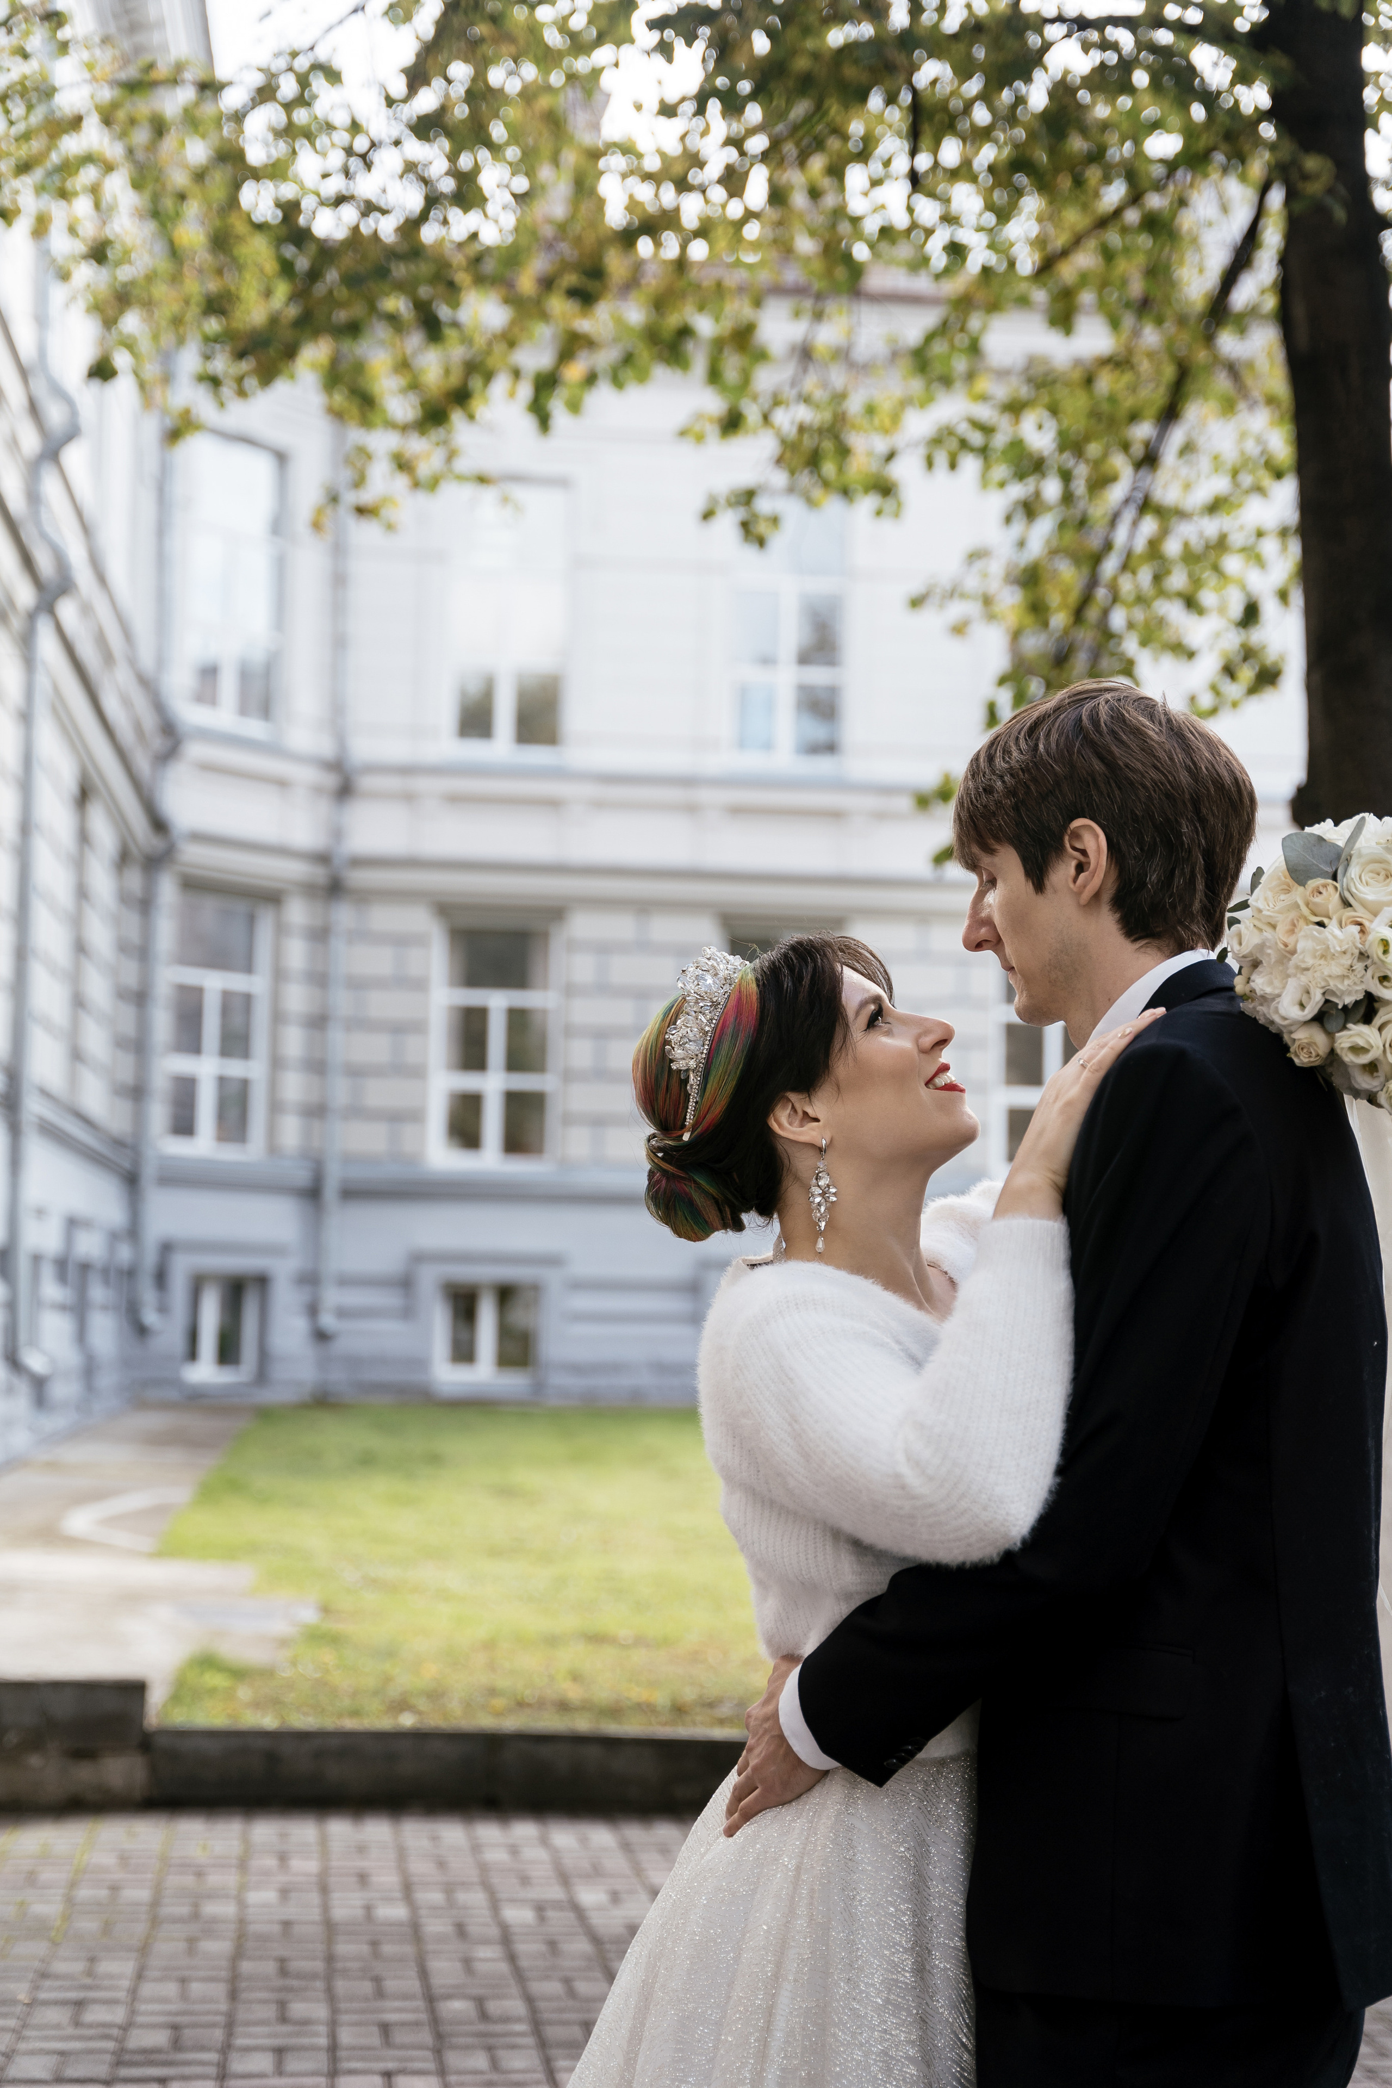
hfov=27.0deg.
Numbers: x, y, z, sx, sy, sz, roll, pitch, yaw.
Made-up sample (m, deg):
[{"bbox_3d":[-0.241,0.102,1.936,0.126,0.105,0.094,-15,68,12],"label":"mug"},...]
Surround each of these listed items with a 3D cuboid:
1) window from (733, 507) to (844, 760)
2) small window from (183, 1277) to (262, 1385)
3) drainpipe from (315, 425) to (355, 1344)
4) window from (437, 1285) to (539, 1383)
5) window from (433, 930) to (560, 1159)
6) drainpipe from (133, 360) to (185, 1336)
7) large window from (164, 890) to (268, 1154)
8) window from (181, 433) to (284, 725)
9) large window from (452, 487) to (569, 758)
[{"bbox_3d":[1.031,-4.595,32.357,1.194,2.830,0.200,2,-6,-6],"label":"window"},{"bbox_3d":[-4.915,2.987,30.140,0.200,1.115,0.847,-3,-7,39],"label":"small window"},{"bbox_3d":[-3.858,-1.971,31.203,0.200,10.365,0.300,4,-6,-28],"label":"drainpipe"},{"bbox_3d":[-2.244,3.122,31.269,1.072,1.061,0.200,2,-6,-6],"label":"window"},{"bbox_3d":[-2.166,0.011,31.577,1.276,2.514,0.200,2,-6,-6],"label":"window"},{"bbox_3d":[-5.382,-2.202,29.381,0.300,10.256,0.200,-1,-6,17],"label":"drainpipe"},{"bbox_3d":[-5.000,-0.213,30.273,0.200,2.657,1.137,-3,-7,39],"label":"large window"},{"bbox_3d":[-4.911,-4.909,30.732,0.200,2.885,1.132,-3,-7,39],"label":"window"},{"bbox_3d":[-2.063,-4.713,32.044,1.196,2.912,0.200,2,-6,-6],"label":"large window"}]

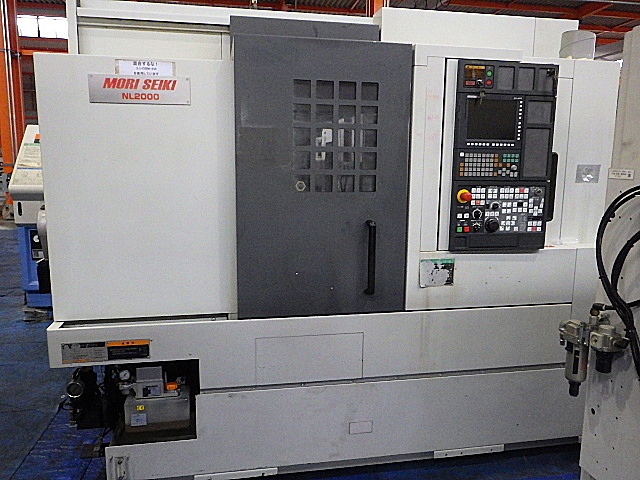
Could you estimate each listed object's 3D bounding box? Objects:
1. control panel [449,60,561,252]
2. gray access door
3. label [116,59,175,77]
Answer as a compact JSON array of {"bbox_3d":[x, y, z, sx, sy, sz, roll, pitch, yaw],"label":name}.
[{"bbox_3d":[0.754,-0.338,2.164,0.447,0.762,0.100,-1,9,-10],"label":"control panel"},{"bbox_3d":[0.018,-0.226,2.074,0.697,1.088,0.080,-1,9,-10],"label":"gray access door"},{"bbox_3d":[-0.648,-0.639,1.927,0.211,0.057,0.005,-1,9,-10],"label":"label"}]

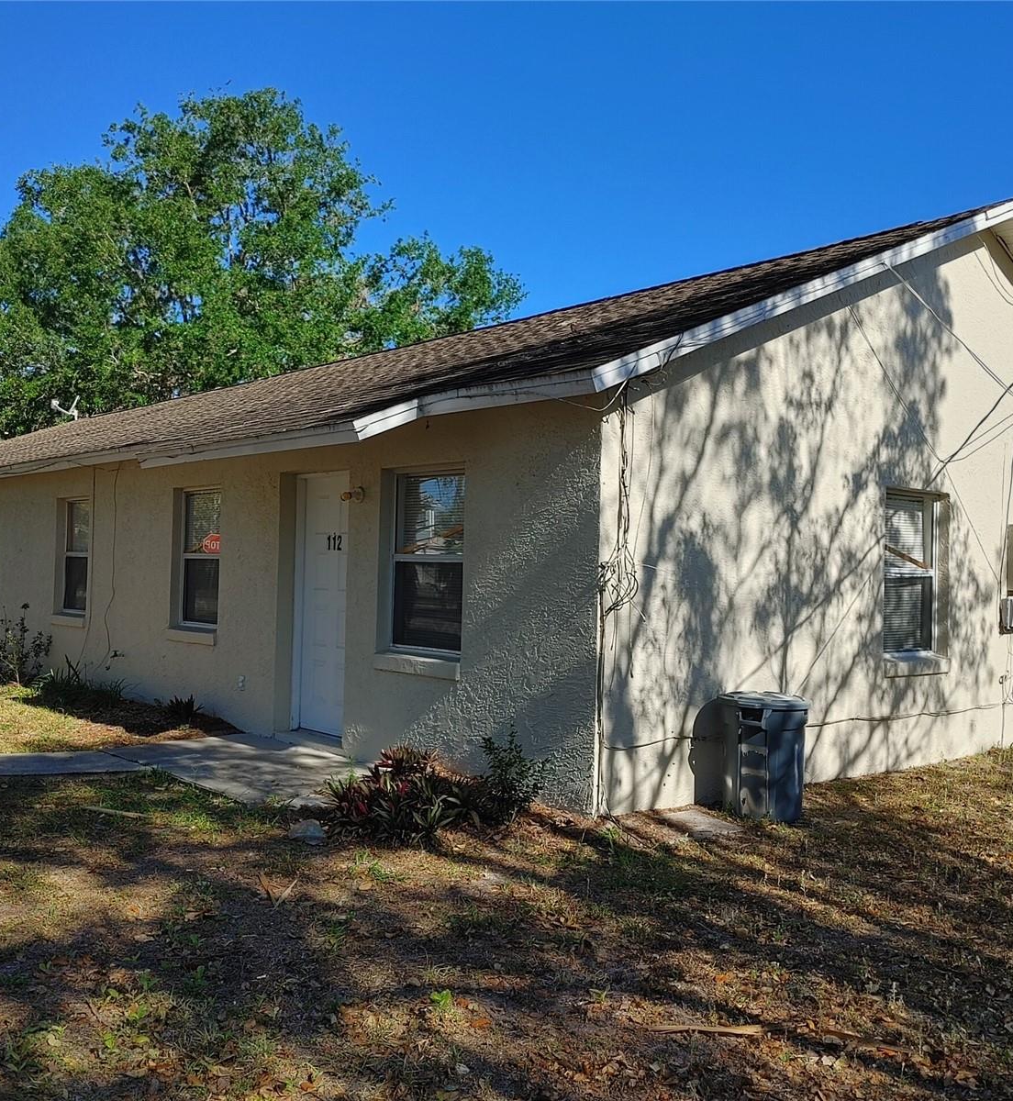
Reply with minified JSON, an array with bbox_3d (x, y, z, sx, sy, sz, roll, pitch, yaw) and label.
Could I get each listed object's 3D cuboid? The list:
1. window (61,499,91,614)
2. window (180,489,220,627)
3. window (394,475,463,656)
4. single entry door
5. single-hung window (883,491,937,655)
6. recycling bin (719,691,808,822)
[{"bbox_3d":[-4.733,0.065,12.378,0.100,1.280,0.960,3,-2,-42],"label":"window"},{"bbox_3d":[-2.717,0.077,10.021,0.100,1.290,0.930,2,-1,-42],"label":"window"},{"bbox_3d":[-0.479,0.076,7.623,0.100,1.280,0.960,3,-2,-42],"label":"window"},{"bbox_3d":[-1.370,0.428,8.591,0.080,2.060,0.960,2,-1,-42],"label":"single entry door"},{"bbox_3d":[3.176,0.192,8.795,0.970,1.300,0.100,2,-1,-42],"label":"single-hung window"},{"bbox_3d":[1.579,1.256,6.737,0.510,0.720,0.510,0,-2,40],"label":"recycling bin"}]

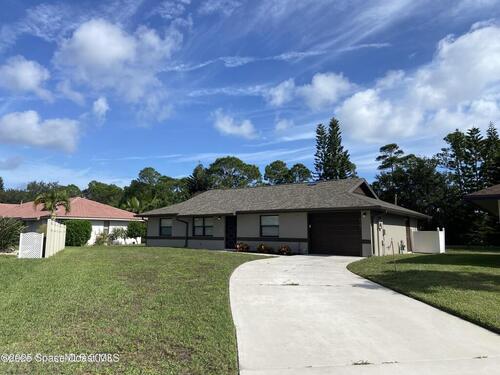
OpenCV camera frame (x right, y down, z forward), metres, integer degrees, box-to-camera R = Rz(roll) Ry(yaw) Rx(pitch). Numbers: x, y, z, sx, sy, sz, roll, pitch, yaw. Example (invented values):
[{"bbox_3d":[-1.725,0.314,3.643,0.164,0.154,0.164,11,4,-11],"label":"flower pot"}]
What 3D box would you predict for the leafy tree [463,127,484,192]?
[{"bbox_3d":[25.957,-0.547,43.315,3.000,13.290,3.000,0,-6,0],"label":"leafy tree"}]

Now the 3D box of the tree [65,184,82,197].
[{"bbox_3d":[-25.983,3.460,54.949,3.200,7.850,3.200,0,-6,0],"label":"tree"}]

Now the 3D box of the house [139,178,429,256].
[{"bbox_3d":[2.149,2.095,27.237,17.800,4.560,12.800,-4,-8,35],"label":"house"}]

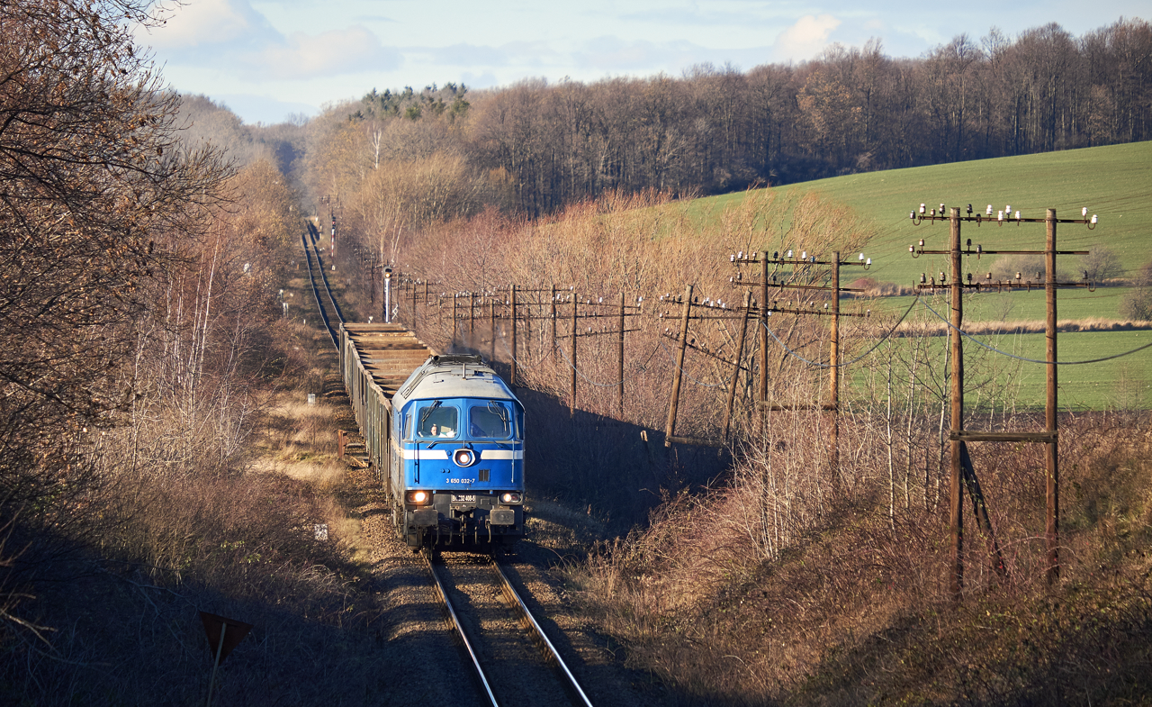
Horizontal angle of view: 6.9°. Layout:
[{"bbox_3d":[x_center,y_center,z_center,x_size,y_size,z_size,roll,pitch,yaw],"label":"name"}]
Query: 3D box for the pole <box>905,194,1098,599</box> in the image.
[{"bbox_3d":[6.474,0.737,145.500,2.830,6.050,0.400,0,1,-2],"label":"pole"}]

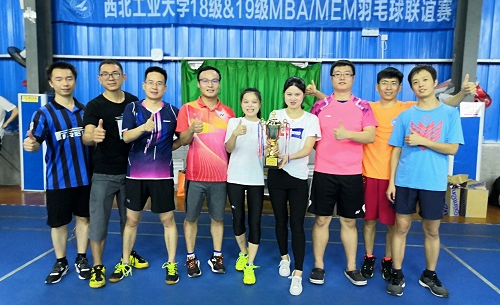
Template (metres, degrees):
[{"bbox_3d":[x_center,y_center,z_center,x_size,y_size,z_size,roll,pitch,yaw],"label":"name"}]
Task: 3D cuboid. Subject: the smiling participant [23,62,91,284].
[{"bbox_3d":[-1.493,0.159,3.137,0.530,1.735,0.430,-1,6,-17],"label":"smiling participant"}]

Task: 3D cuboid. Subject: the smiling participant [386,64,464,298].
[{"bbox_3d":[1.292,0.215,2.997,0.560,1.745,0.400,3,6,16],"label":"smiling participant"}]

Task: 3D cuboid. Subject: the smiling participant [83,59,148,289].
[{"bbox_3d":[-1.077,0.144,3.205,0.530,1.765,0.520,-1,6,-20],"label":"smiling participant"}]

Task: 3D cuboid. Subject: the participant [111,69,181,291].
[{"bbox_3d":[-0.803,0.184,3.108,0.570,1.715,0.440,0,6,-12],"label":"participant"}]

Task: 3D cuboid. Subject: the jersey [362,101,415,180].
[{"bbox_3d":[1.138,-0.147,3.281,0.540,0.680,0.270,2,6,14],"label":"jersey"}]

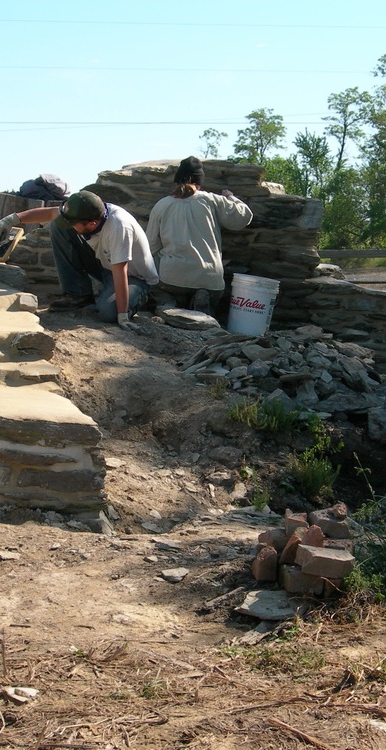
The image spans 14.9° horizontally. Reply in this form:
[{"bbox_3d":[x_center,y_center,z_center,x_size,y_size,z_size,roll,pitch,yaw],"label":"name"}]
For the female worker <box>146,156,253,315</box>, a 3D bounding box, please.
[{"bbox_3d":[0.042,-0.893,9.500,0.690,1.030,0.750,2,5,5],"label":"female worker"}]

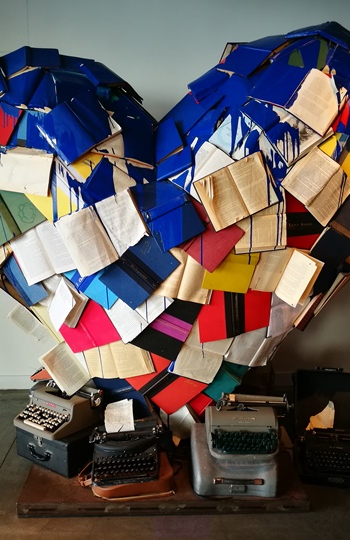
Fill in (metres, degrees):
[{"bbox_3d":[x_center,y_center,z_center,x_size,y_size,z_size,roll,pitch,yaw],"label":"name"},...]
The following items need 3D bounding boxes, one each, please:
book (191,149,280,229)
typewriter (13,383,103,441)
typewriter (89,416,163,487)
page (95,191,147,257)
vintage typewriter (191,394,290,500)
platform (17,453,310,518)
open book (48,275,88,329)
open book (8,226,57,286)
[{"bbox_3d":[0.258,-0.320,2.311,0.290,0.222,0.040,-23,11,7],"label":"book"},{"bbox_3d":[-0.518,0.619,2.559,0.305,0.147,0.315,7,12,36],"label":"typewriter"},{"bbox_3d":[-0.220,0.743,2.363,0.290,0.155,0.290,-2,10,-13],"label":"typewriter"},{"bbox_3d":[-0.211,-0.198,2.323,0.152,0.219,0.030,-26,16,-4],"label":"page"},{"bbox_3d":[0.280,0.712,2.384,0.390,0.320,0.360,1,10,3],"label":"vintage typewriter"},{"bbox_3d":[-0.046,0.900,2.408,1.140,0.062,0.420,0,10,-2],"label":"platform"},{"bbox_3d":[-0.465,0.133,2.439,0.124,0.193,0.070,-12,15,22],"label":"open book"},{"bbox_3d":[-0.608,-0.054,2.402,0.146,0.210,0.035,-17,13,18],"label":"open book"}]

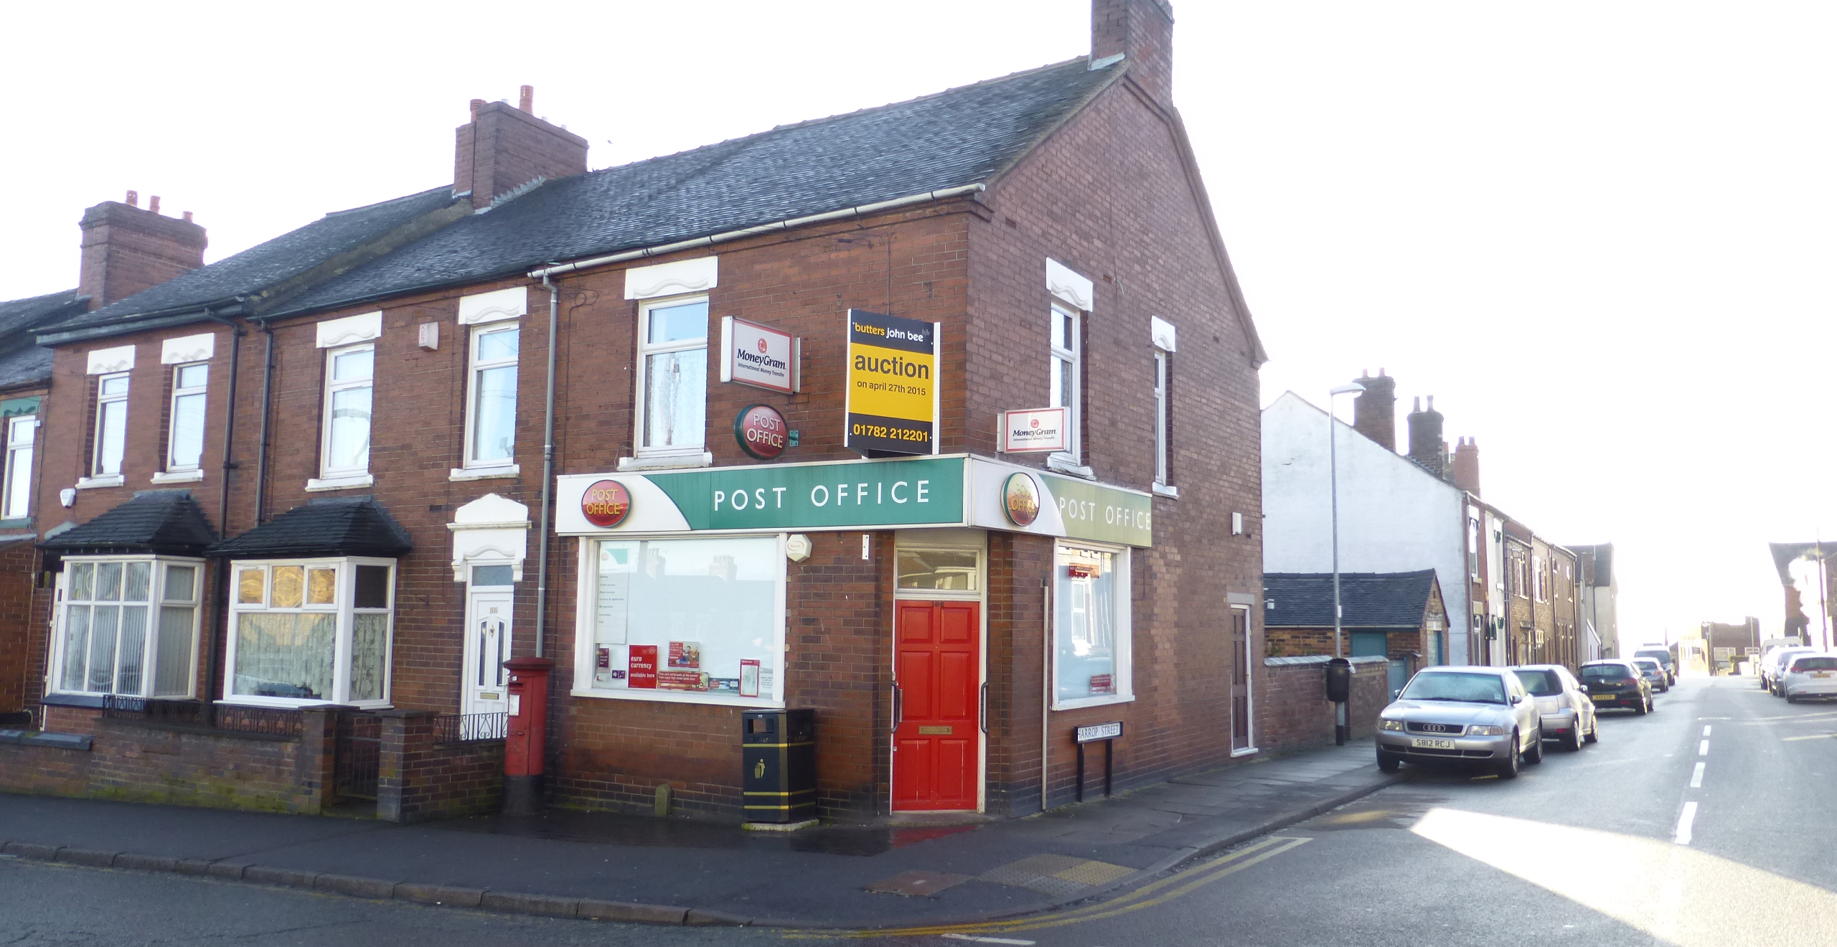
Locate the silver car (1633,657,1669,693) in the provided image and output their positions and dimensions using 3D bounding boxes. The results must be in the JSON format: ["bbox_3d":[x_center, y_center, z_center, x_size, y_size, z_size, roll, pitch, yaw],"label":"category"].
[{"bbox_3d":[31.682,8.713,55.574,1.720,1.430,4.200,-3,-7,32],"label":"silver car"}]

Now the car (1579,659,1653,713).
[{"bbox_3d":[19.641,6.004,36.075,1.740,1.450,4.150,-3,-7,32],"label":"car"}]

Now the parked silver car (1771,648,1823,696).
[{"bbox_3d":[31.742,7.187,45.596,1.720,1.600,4.100,-3,-7,32],"label":"parked silver car"}]

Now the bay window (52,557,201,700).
[{"bbox_3d":[-10.964,2.114,17.674,2.390,1.870,0.670,-3,-7,31],"label":"bay window"}]

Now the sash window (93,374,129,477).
[{"bbox_3d":[-12.083,-0.737,19.206,1.000,1.560,0.100,-3,-7,31],"label":"sash window"}]

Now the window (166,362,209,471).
[{"bbox_3d":[-10.516,-0.808,18.492,0.978,1.526,0.100,-3,-7,29],"label":"window"}]

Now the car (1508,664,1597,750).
[{"bbox_3d":[11.163,4.162,23.127,1.730,1.440,4.150,-3,-8,34],"label":"car"}]

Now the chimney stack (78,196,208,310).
[{"bbox_3d":[-16.955,-4.566,27.885,1.150,2.500,2.100,-3,-7,31],"label":"chimney stack"}]

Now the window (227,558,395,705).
[{"bbox_3d":[-7.462,1.912,15.589,2.320,1.720,0.680,-3,-7,31],"label":"window"}]

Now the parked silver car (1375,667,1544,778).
[{"bbox_3d":[8.001,3.574,18.739,1.735,1.420,4.480,-3,-8,32],"label":"parked silver car"}]

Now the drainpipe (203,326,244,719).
[{"bbox_3d":[-9.554,0.788,17.224,0.127,5.947,0.312,-3,-7,31],"label":"drainpipe"}]

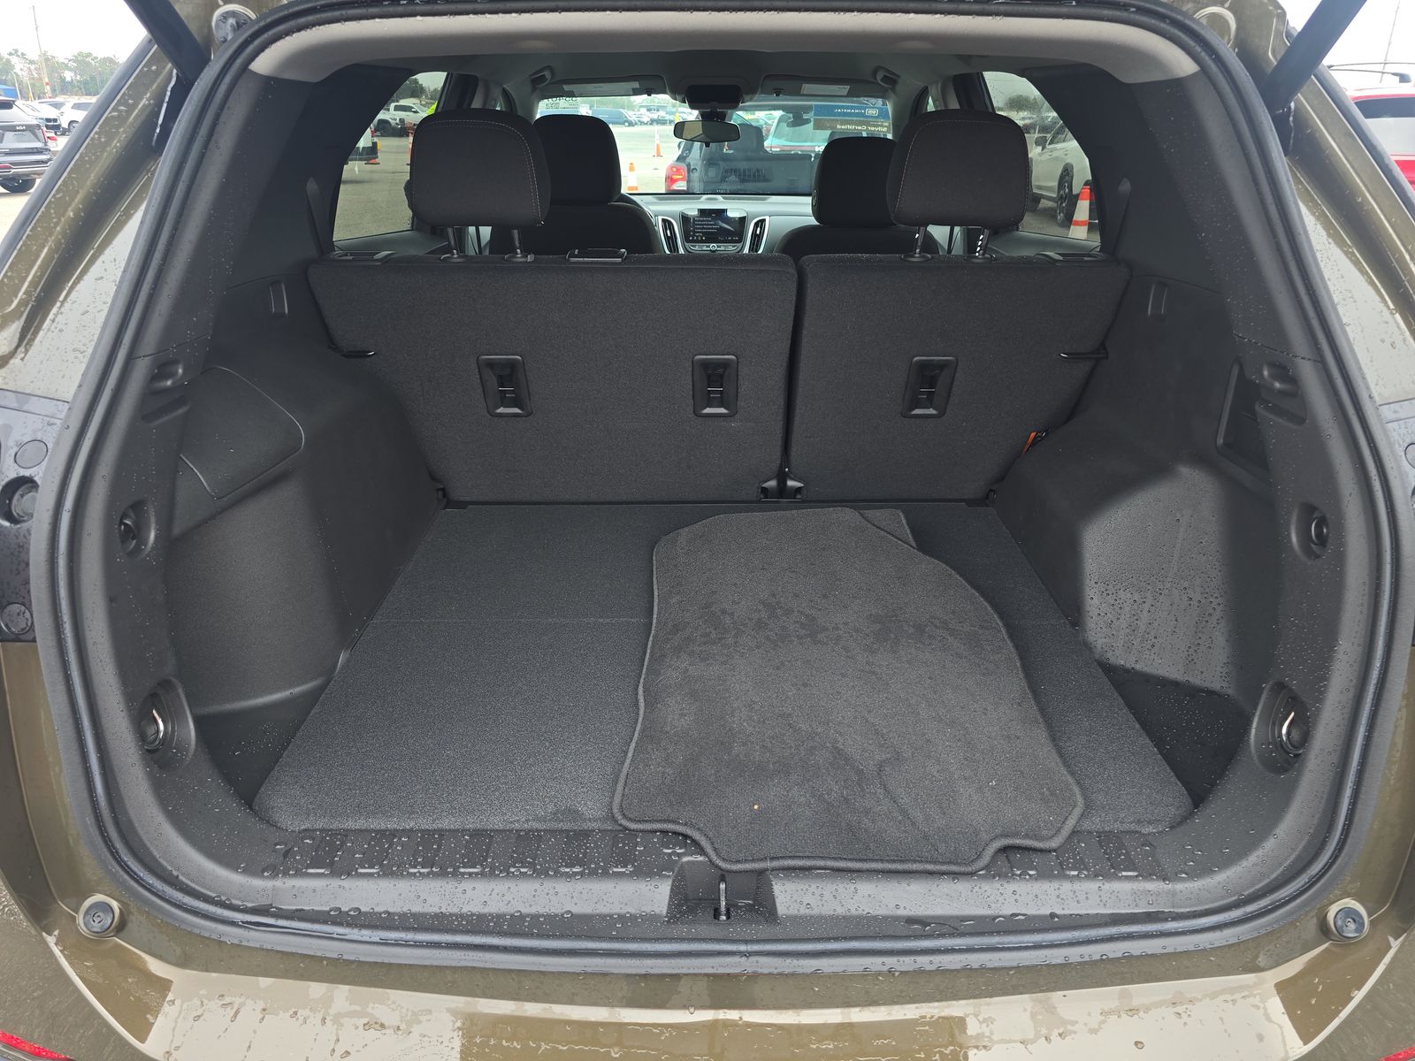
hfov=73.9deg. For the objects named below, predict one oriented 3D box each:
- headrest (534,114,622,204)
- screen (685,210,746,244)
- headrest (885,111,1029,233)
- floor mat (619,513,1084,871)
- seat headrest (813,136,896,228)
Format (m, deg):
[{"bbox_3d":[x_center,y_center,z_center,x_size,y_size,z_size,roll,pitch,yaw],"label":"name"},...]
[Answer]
[{"bbox_3d":[-0.346,-0.956,2.420,0.250,0.212,0.125,0,33,0],"label":"headrest"},{"bbox_3d":[0.026,-1.035,3.200,0.207,0.115,0.020,0,40,0],"label":"screen"},{"bbox_3d":[0.389,-0.559,1.460,0.205,0.167,0.112,0,33,0],"label":"headrest"},{"bbox_3d":[0.168,0.150,1.325,0.515,0.030,0.845,0,26,0],"label":"floor mat"},{"bbox_3d":[0.397,-0.896,2.420,0.250,0.212,0.125,0,33,0],"label":"seat headrest"}]

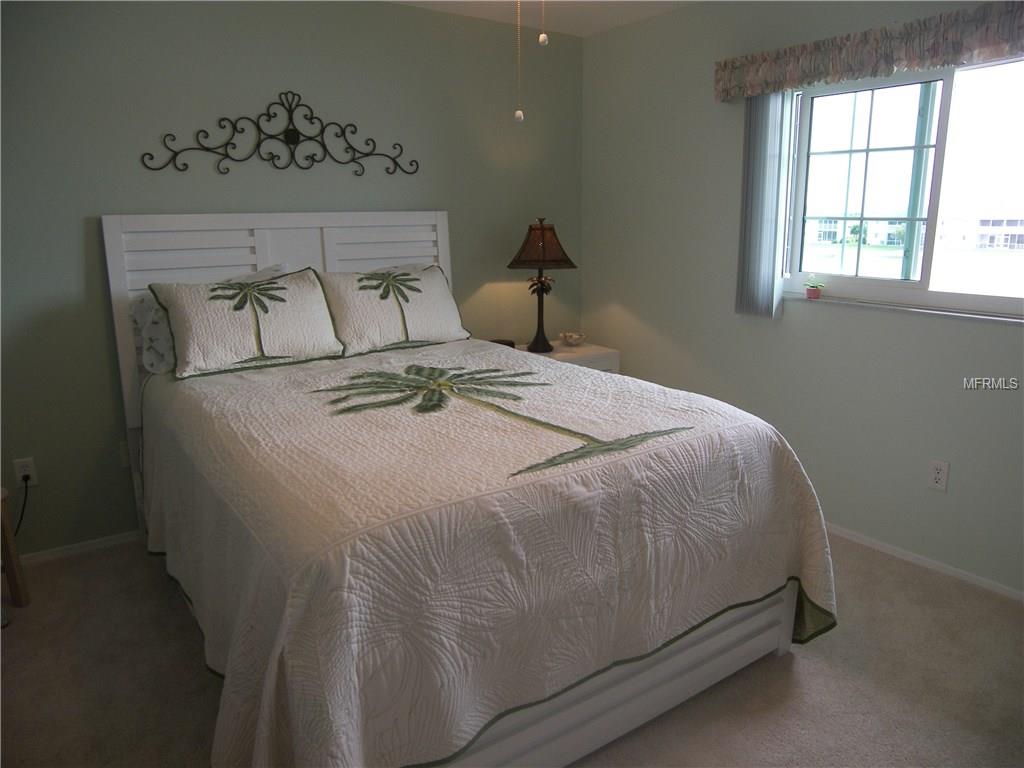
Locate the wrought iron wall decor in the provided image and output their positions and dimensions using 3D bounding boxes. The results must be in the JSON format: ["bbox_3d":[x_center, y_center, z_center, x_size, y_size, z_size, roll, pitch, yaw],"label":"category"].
[{"bbox_3d":[-1.014,-1.157,3.280,1.292,0.364,0.030,-10,16,-34],"label":"wrought iron wall decor"}]

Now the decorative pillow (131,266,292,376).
[{"bbox_3d":[-1.251,-0.286,3.062,0.660,0.440,0.180,-10,-6,-34],"label":"decorative pillow"}]

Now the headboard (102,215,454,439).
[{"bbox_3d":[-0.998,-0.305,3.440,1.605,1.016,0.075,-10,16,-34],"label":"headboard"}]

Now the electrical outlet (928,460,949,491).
[{"bbox_3d":[1.686,0.364,2.806,0.012,0.117,0.073,-10,16,-34],"label":"electrical outlet"}]

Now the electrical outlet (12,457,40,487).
[{"bbox_3d":[-2.009,0.370,2.937,0.073,0.118,0.012,-10,16,-34],"label":"electrical outlet"}]

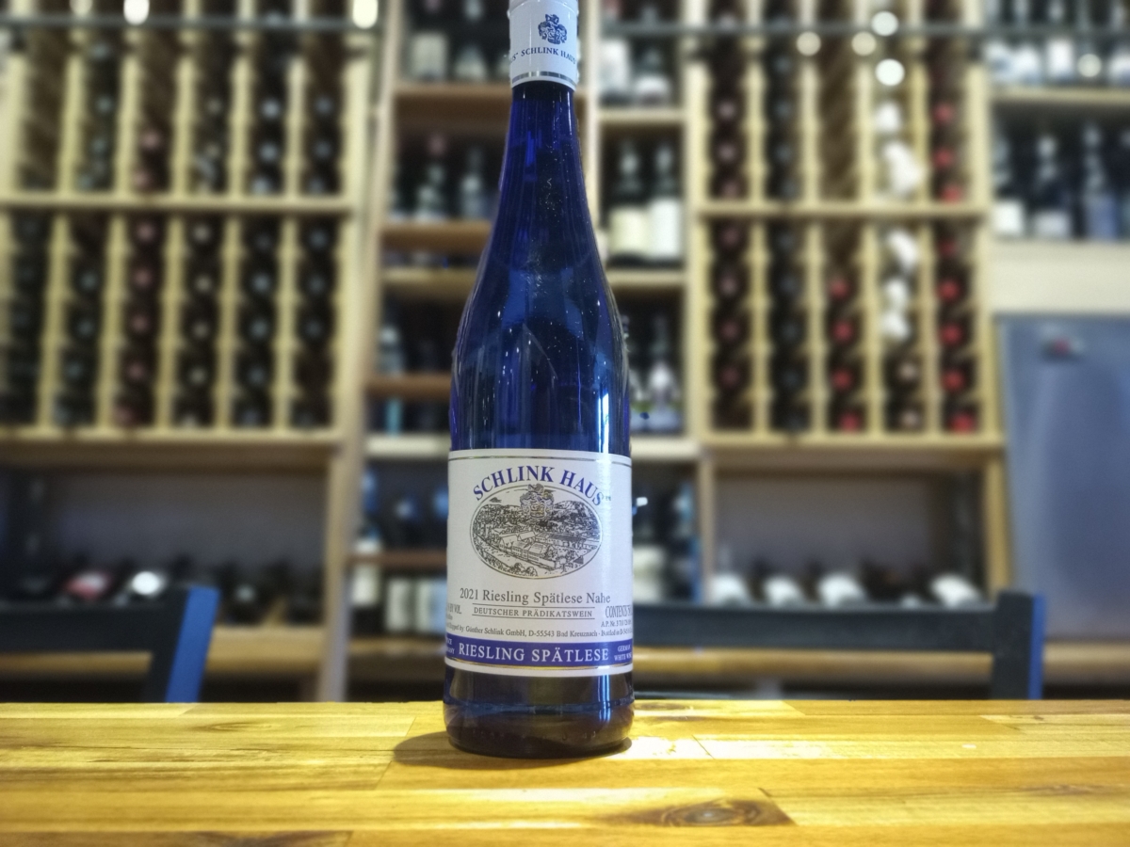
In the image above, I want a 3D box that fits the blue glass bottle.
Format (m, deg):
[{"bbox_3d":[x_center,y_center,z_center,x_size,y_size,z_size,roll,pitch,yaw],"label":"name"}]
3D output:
[{"bbox_3d":[-0.010,-0.036,0.390,0.077,0.331,0.077,0,-7,1],"label":"blue glass bottle"}]

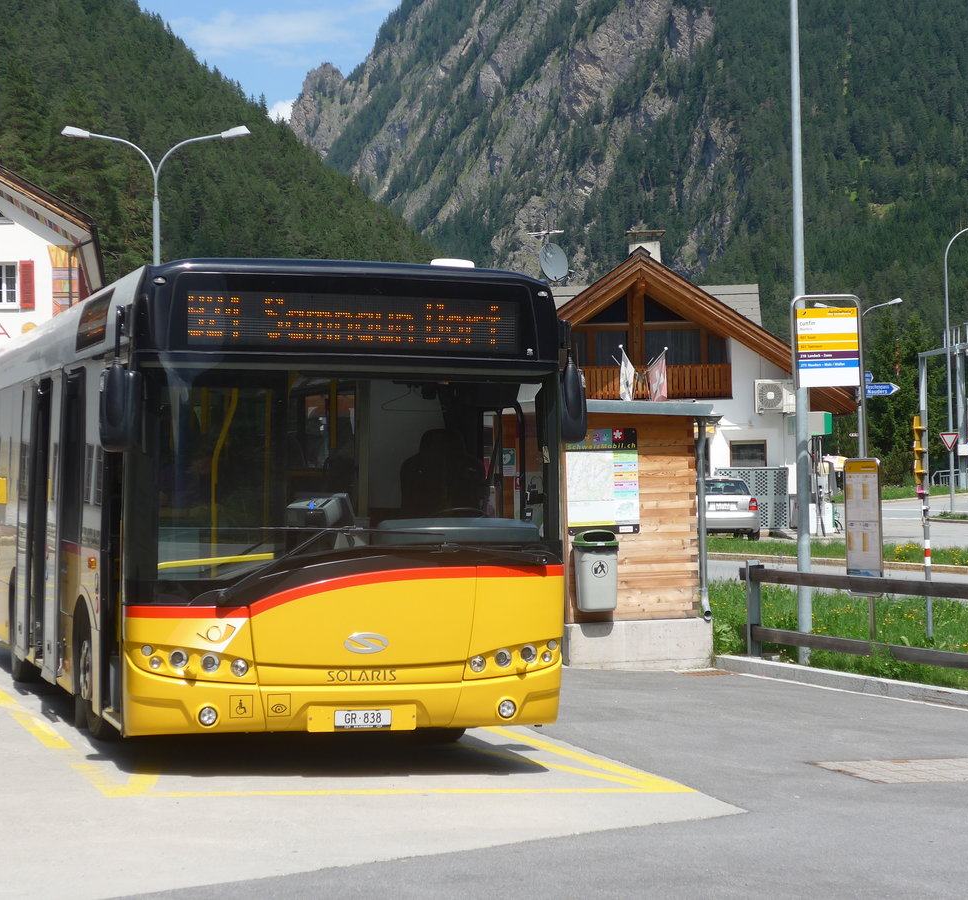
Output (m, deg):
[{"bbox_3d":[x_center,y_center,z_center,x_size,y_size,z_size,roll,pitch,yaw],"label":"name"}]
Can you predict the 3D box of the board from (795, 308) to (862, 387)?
[{"bbox_3d":[2.921,-0.869,19.400,0.570,0.680,0.060,-3,0,-8],"label":"board"}]

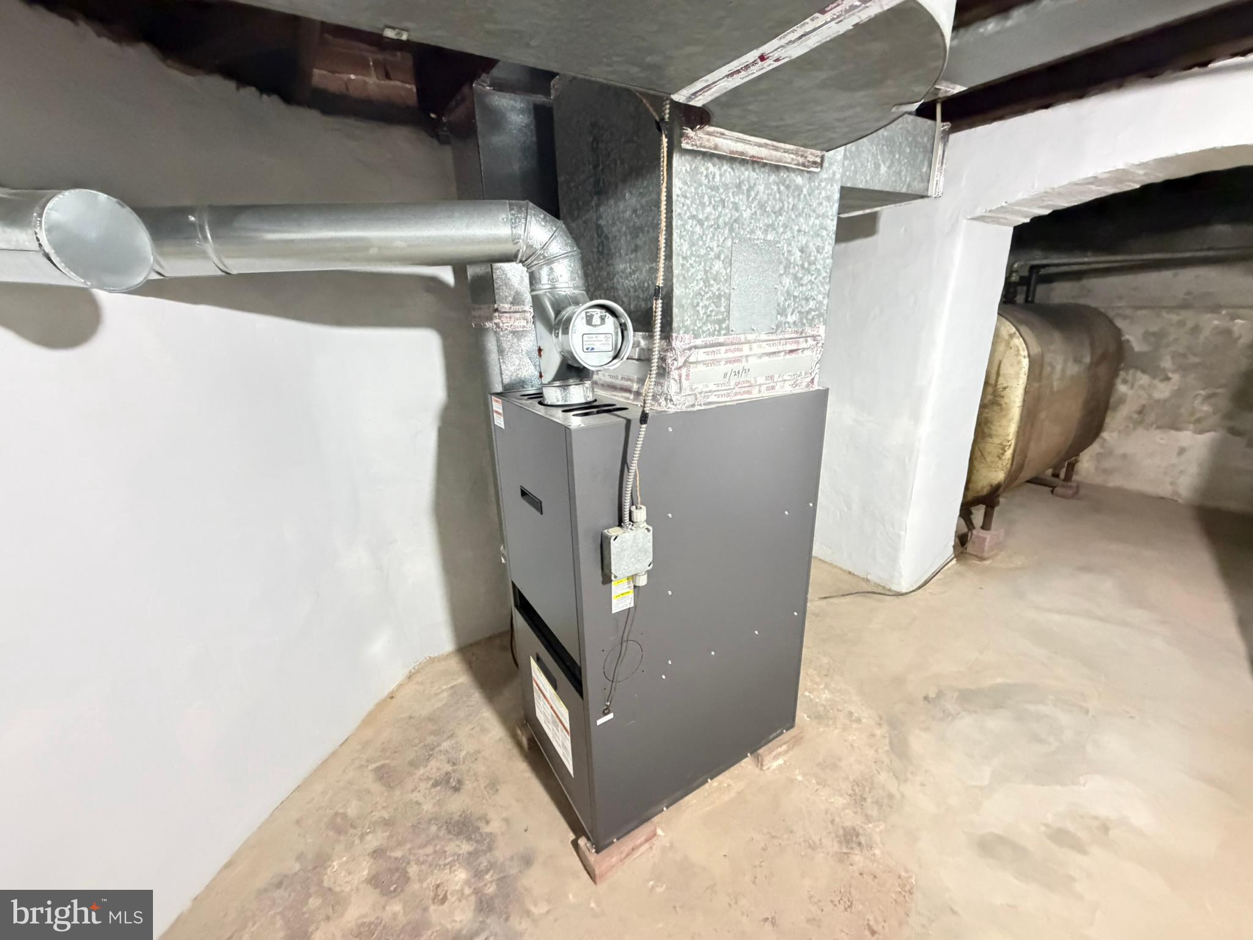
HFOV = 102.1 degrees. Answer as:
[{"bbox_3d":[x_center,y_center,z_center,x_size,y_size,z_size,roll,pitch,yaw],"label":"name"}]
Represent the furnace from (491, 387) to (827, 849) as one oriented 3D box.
[{"bbox_3d":[0.096,0.335,1.588,0.773,1.165,0.531,-12,21,-29],"label":"furnace"}]

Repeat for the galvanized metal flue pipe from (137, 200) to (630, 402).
[{"bbox_3d":[-0.505,-0.349,1.100,0.996,0.466,0.217,-6,18,-12],"label":"galvanized metal flue pipe"}]

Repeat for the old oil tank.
[{"bbox_3d":[2.386,-0.464,3.194,1.509,1.111,0.682,-13,21,-32],"label":"old oil tank"}]

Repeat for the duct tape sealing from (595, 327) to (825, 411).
[{"bbox_3d":[0.172,-0.318,1.437,0.494,0.165,0.513,-12,21,-29],"label":"duct tape sealing"}]

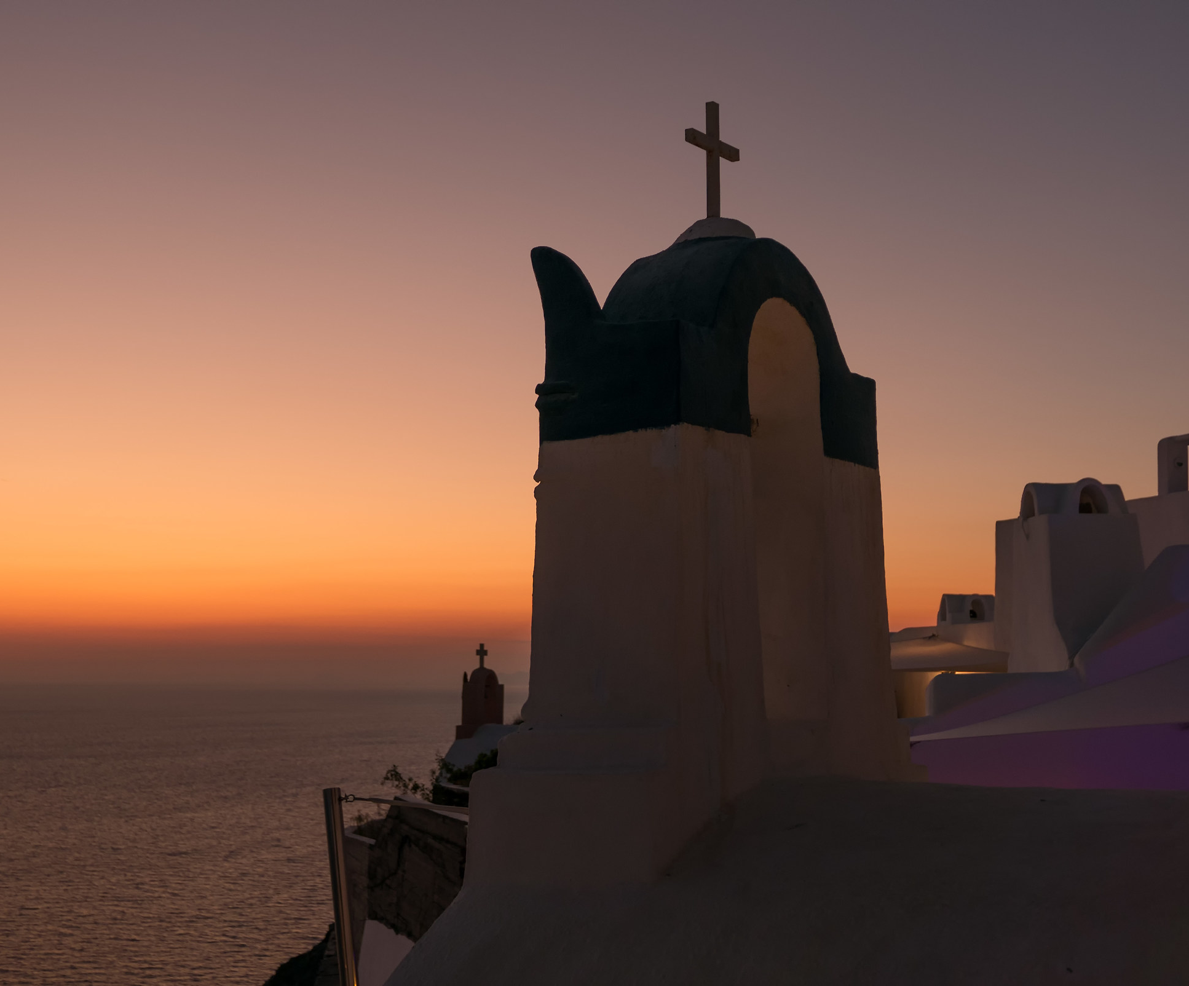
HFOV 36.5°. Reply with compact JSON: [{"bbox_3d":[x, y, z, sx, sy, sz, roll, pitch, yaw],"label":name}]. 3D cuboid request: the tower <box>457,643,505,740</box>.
[{"bbox_3d":[-4.507,7.931,72.000,0.950,3.850,1.750,-4,-7,36],"label":"tower"}]

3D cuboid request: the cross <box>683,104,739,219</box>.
[{"bbox_3d":[0.607,-1.694,9.200,0.045,0.596,0.449,-4,-7,36],"label":"cross"}]

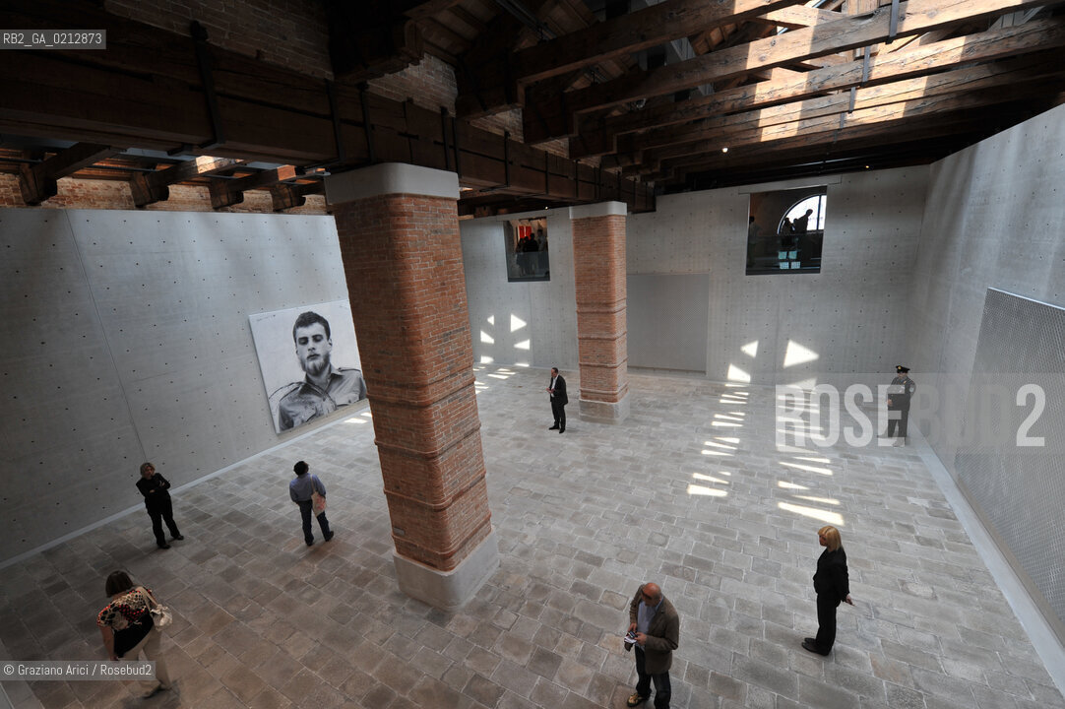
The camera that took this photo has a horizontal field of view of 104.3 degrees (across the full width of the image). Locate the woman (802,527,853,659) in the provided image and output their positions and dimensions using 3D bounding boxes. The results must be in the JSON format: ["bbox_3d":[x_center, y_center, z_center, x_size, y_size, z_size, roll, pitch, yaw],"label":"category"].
[{"bbox_3d":[3.479,2.781,4.920,0.480,1.692,0.500,4,16,28],"label":"woman"}]

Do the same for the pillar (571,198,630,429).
[{"bbox_3d":[1.964,-1.053,11.658,1.240,5.960,1.240,4,17,30],"label":"pillar"}]

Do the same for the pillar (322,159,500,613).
[{"bbox_3d":[-1.506,0.681,5.879,1.210,5.970,1.220,4,17,30],"label":"pillar"}]

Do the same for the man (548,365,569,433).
[{"bbox_3d":[0.677,1.247,11.430,0.500,1.810,0.520,-11,16,-24],"label":"man"}]

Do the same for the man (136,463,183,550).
[{"bbox_3d":[-7.002,2.814,7.792,0.400,1.670,0.520,-1,15,14],"label":"man"}]

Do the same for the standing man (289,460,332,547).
[{"bbox_3d":[-4.021,2.675,7.548,0.520,1.641,0.400,-7,15,-10],"label":"standing man"}]

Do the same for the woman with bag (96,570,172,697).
[{"bbox_3d":[-4.745,3.387,5.000,0.480,1.650,0.560,6,17,35],"label":"woman with bag"}]

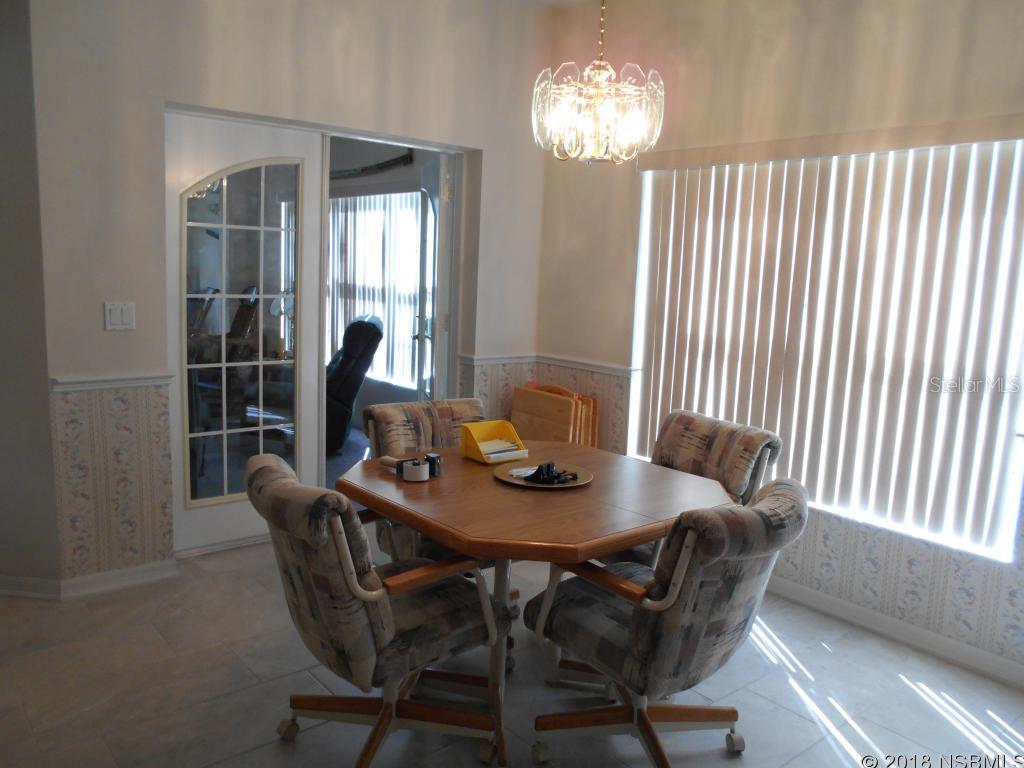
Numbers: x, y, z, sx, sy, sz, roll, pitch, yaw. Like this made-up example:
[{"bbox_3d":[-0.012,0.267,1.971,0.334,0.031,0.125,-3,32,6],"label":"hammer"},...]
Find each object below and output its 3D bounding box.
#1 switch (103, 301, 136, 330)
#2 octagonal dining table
[{"bbox_3d":[-1.627,-0.279,3.202,0.117,0.113,0.012,-5,11,-40],"label":"switch"},{"bbox_3d":[0.062,0.690,2.612,1.065,0.745,1.065,-5,11,-40],"label":"octagonal dining table"}]

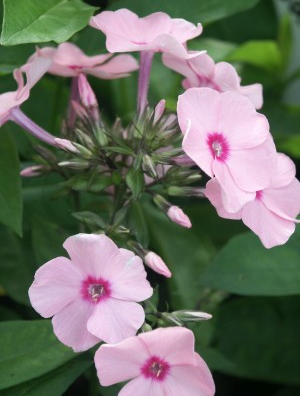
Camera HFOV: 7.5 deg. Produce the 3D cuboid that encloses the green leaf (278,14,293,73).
[{"bbox_3d":[0.039,-0.045,0.670,0.004,0.017,0.004,2,6,0],"label":"green leaf"}]

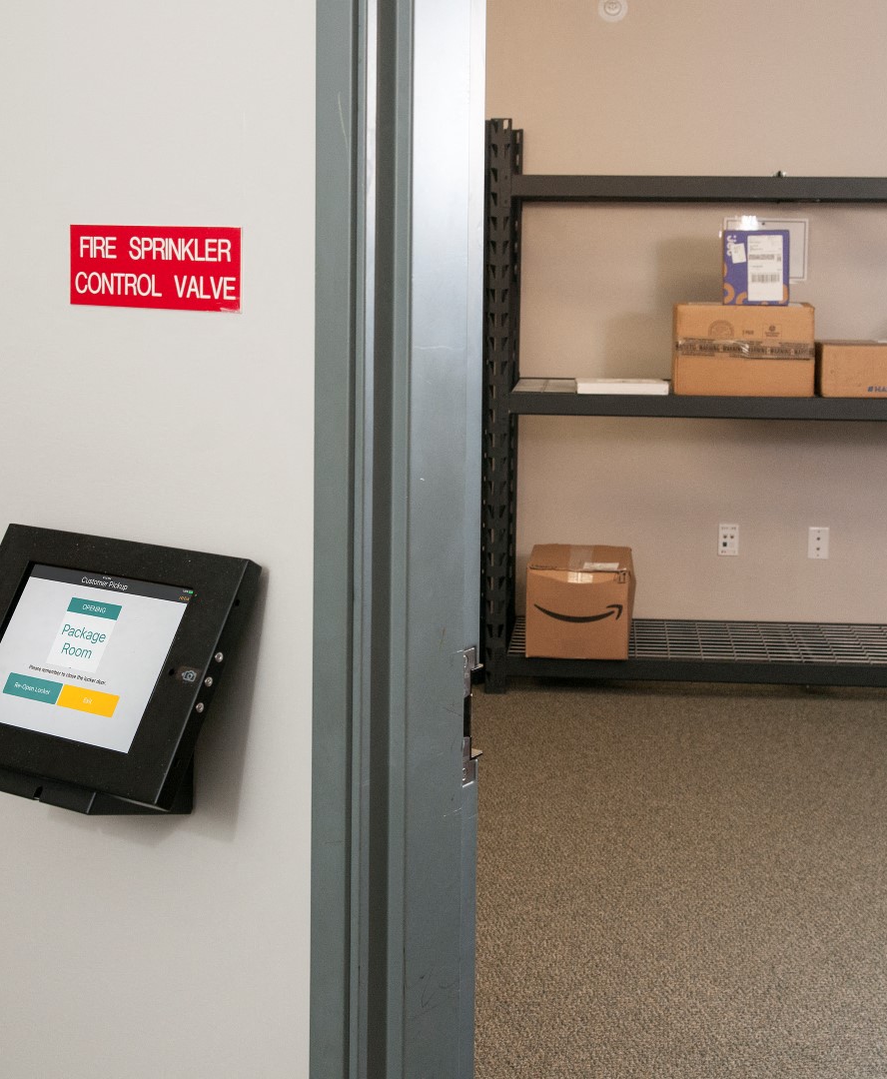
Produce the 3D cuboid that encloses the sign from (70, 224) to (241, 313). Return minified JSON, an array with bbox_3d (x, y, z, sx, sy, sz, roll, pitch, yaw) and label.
[{"bbox_3d":[-0.240,-0.224,1.490,0.198,0.067,0.004,7,11,36],"label":"sign"}]

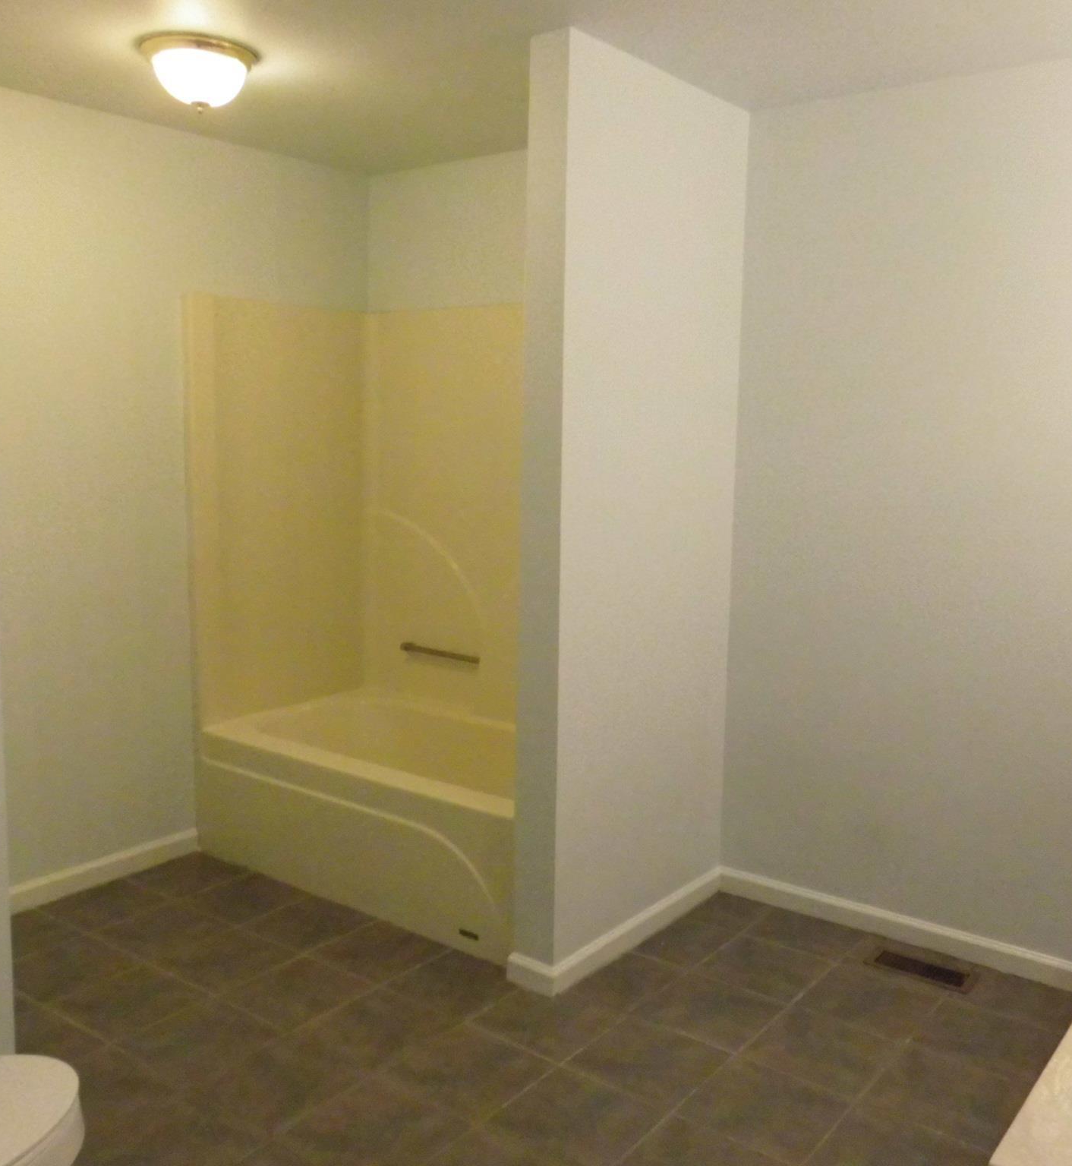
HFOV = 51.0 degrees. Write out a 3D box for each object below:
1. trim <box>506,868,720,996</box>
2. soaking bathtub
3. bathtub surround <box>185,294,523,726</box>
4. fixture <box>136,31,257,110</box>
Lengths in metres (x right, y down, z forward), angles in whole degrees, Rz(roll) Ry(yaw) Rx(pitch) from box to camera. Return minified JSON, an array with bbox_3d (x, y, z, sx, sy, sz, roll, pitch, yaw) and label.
[{"bbox_3d":[0.277,1.025,3.435,0.158,0.080,0.946,7,9,37],"label":"trim"},{"bbox_3d":[-0.362,0.766,3.893,1.480,0.452,0.854,7,9,37],"label":"soaking bathtub"},{"bbox_3d":[-0.347,-0.203,3.764,1.480,1.511,0.854,7,9,37],"label":"bathtub surround"},{"bbox_3d":[-0.875,-1.308,2.925,0.300,0.150,0.300,1,8,0],"label":"fixture"}]

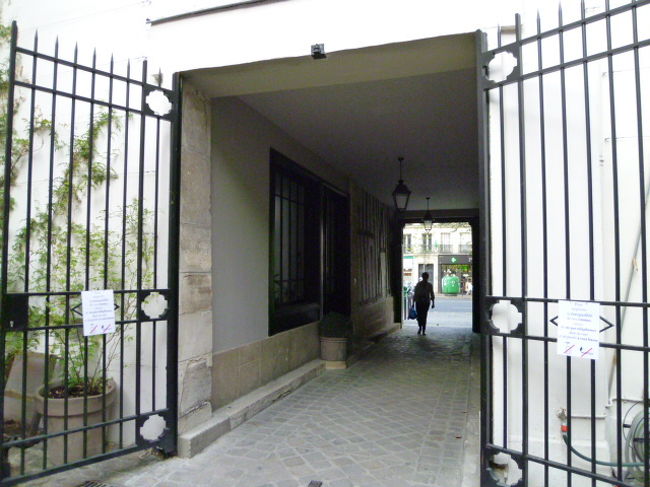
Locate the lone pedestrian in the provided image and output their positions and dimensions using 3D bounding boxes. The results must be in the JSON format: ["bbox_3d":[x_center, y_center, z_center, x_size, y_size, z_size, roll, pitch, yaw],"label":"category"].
[{"bbox_3d":[2.577,1.578,11.750,0.540,1.650,0.380,-1,-3,18],"label":"lone pedestrian"}]

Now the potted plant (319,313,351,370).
[{"bbox_3d":[0.177,1.643,7.750,0.540,0.930,0.540,0,-3,0],"label":"potted plant"}]

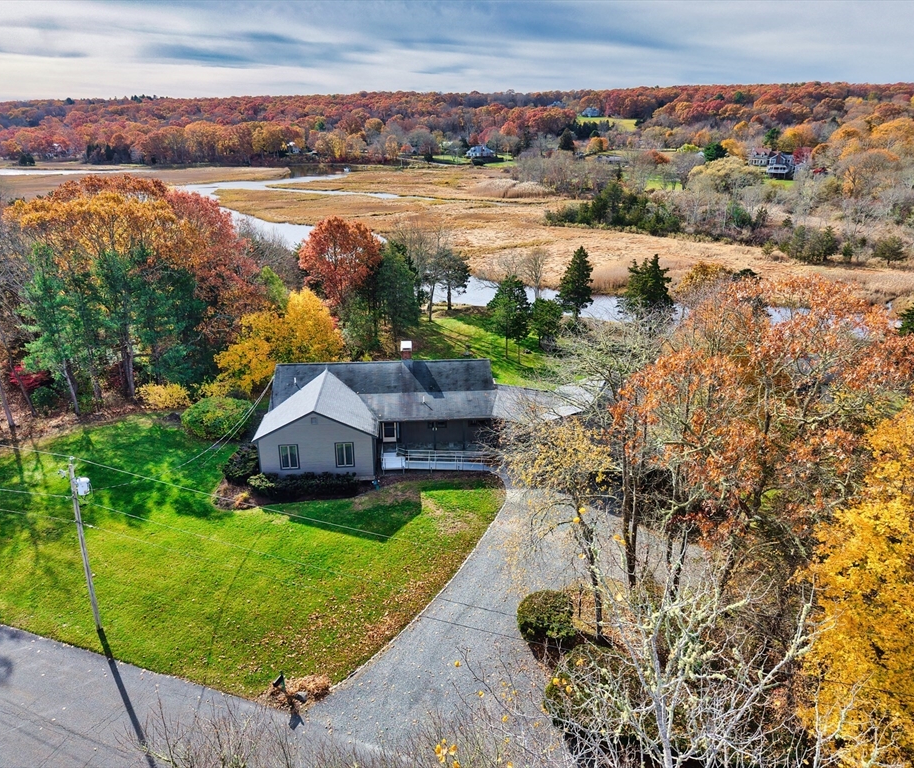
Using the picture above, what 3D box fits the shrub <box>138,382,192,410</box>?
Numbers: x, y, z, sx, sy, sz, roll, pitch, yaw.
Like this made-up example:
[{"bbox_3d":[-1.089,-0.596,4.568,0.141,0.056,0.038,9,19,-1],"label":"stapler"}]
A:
[{"bbox_3d":[-25.557,1.092,62.036,4.700,2.100,3.000,-1,21,-3],"label":"shrub"}]

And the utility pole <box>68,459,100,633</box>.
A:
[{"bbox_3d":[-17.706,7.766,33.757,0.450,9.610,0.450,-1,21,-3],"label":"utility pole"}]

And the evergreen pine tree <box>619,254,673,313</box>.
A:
[{"bbox_3d":[24.409,-12.147,91.454,6.960,9.050,6.960,0,21,0],"label":"evergreen pine tree"}]

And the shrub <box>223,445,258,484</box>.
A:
[{"bbox_3d":[-13.823,5.120,45.469,2.390,2.510,2.390,0,21,0],"label":"shrub"}]

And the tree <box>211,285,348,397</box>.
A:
[{"bbox_3d":[-16.085,-3.920,63.979,11.400,9.600,9.500,-5,21,-14],"label":"tree"}]

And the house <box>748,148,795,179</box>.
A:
[{"bbox_3d":[130.199,-90.582,293.000,15.800,10.800,11.000,16,26,35],"label":"house"}]

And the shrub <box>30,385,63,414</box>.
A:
[{"bbox_3d":[-35.566,1.343,61.514,2.800,2.100,2.600,-12,24,-30],"label":"shrub"}]

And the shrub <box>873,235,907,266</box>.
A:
[{"bbox_3d":[78.262,-24.110,128.180,6.140,5.290,6.140,0,21,0],"label":"shrub"}]

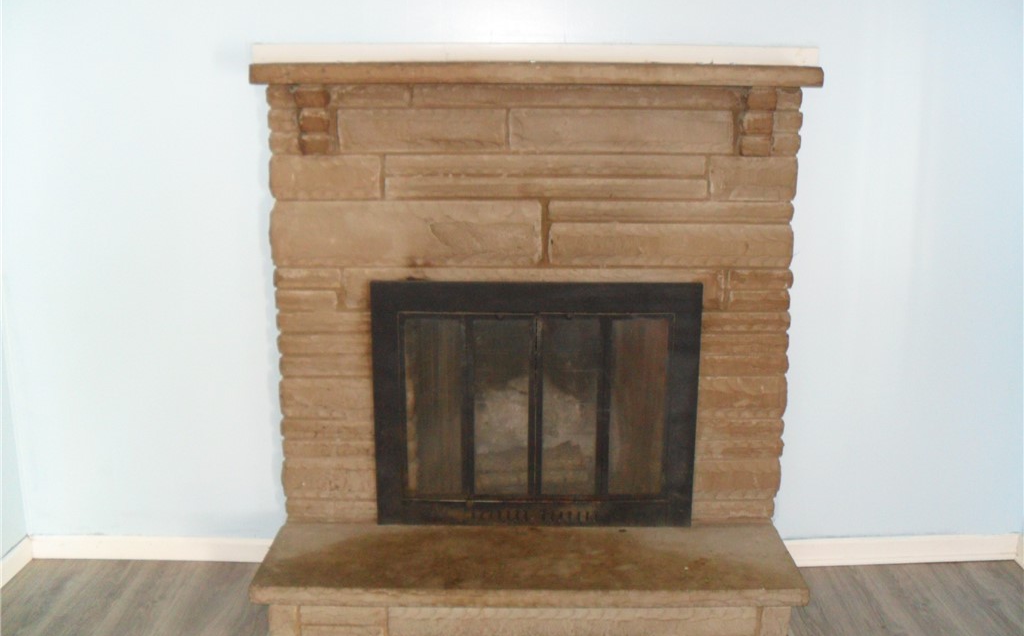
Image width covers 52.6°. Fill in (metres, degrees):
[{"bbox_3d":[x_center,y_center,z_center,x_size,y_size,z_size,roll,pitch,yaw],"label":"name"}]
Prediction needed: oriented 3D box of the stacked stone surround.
[{"bbox_3d":[0.063,-0.033,2.943,1.488,1.344,0.265,0,14,0],"label":"stacked stone surround"}]

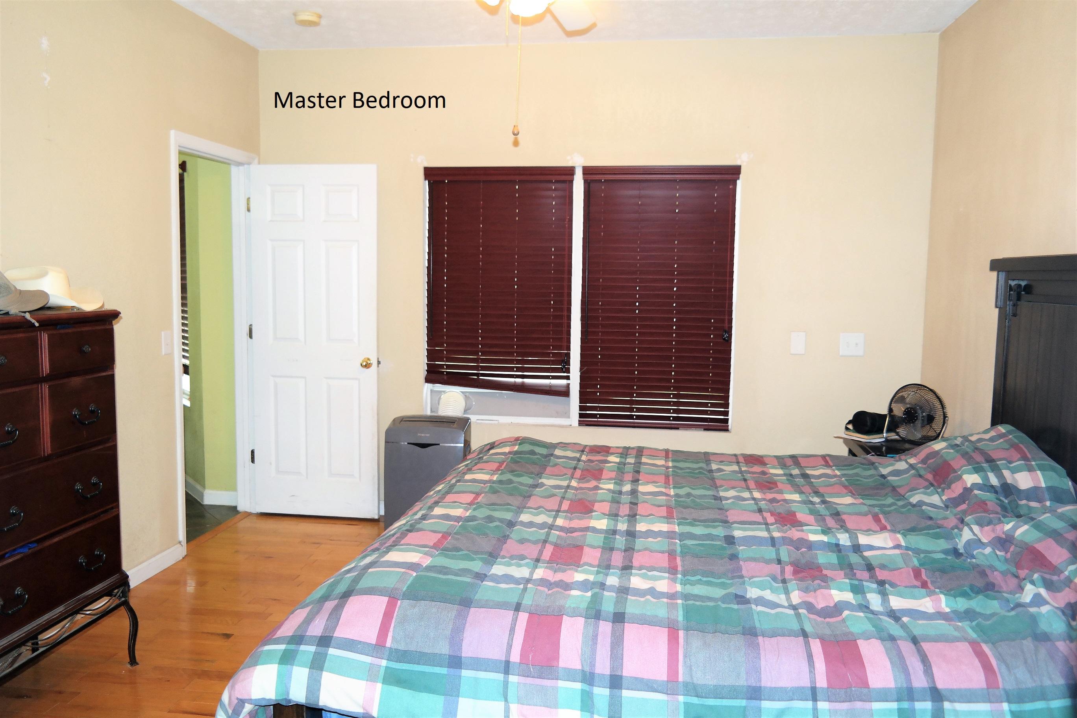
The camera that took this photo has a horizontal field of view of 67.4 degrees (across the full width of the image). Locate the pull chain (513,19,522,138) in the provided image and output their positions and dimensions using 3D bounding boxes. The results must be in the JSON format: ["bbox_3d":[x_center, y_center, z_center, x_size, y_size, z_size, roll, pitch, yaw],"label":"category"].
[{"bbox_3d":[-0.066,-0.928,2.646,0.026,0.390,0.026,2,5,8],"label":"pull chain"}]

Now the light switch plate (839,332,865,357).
[{"bbox_3d":[1.714,-0.077,4.407,0.127,0.127,0.012,2,5,8],"label":"light switch plate"}]

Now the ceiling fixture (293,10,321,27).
[{"bbox_3d":[-1.157,-1.713,4.061,0.148,0.052,0.148,2,5,8],"label":"ceiling fixture"}]

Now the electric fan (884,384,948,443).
[{"bbox_3d":[1.837,0.274,3.919,0.295,0.300,0.190,5,7,41],"label":"electric fan"}]

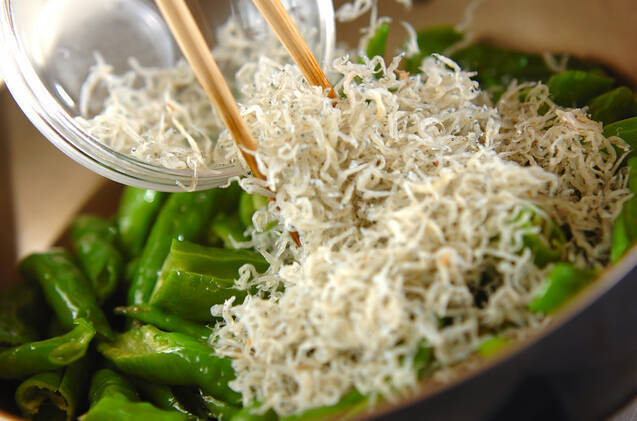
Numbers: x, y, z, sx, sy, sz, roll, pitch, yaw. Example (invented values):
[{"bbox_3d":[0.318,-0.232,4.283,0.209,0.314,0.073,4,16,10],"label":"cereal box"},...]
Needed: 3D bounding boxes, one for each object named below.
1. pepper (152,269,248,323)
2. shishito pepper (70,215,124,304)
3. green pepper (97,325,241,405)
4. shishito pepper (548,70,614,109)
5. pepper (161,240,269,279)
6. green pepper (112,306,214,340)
[{"bbox_3d":[-0.037,0.028,0.665,0.036,0.014,0.012,5,36,7],"label":"pepper"},{"bbox_3d":[-0.074,0.016,0.690,0.015,0.014,0.029,-9,58,-13],"label":"shishito pepper"},{"bbox_3d":[-0.046,0.047,0.640,0.046,0.015,0.016,16,39,13],"label":"green pepper"},{"bbox_3d":[0.095,-0.044,0.760,0.030,0.014,0.015,-5,36,-7],"label":"shishito pepper"},{"bbox_3d":[-0.033,0.017,0.680,0.039,0.011,0.013,5,36,7],"label":"pepper"},{"bbox_3d":[-0.048,0.036,0.655,0.038,0.011,0.011,14,38,14],"label":"green pepper"}]

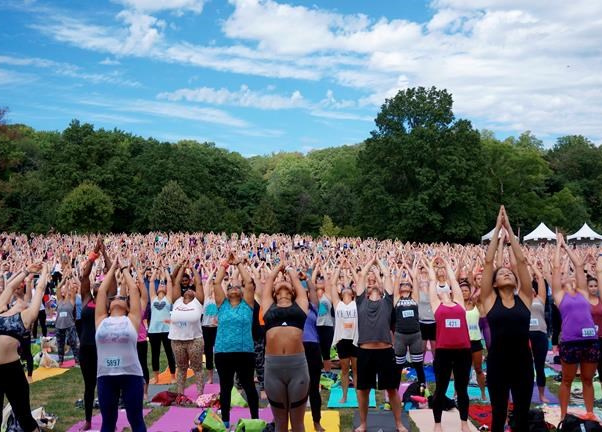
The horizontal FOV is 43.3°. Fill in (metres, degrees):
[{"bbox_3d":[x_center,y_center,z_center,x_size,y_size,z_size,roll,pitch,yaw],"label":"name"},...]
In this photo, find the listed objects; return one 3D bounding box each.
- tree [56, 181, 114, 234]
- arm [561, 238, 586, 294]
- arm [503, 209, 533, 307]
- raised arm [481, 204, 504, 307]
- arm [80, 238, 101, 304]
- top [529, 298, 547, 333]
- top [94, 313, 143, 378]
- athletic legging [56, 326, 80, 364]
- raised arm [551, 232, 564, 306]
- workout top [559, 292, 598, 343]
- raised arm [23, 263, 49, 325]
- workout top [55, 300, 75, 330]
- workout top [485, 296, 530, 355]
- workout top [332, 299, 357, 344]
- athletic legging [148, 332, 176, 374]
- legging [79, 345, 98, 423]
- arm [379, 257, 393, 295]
[{"bbox_3d":[-27.023,-0.815,95.000,7.300,7.000,7.000,0,-3,0],"label":"tree"},{"bbox_3d":[3.093,0.562,8.600,0.190,0.660,0.200,-12,-14,6],"label":"arm"},{"bbox_3d":[1.572,0.301,5.500,0.160,0.720,0.200,-13,-11,3],"label":"arm"},{"bbox_3d":[1.434,0.303,5.675,0.130,0.730,0.170,10,-11,0],"label":"raised arm"},{"bbox_3d":[-2.237,0.590,8.050,0.140,0.680,0.170,6,-16,0],"label":"arm"},{"bbox_3d":[3.106,1.326,10.100,0.360,0.520,0.250,-1,-11,3],"label":"top"},{"bbox_3d":[-1.530,1.094,6.350,0.370,0.520,0.260,0,-15,0],"label":"top"},{"bbox_3d":[-5.094,2.816,16.600,0.500,0.780,0.300,0,-5,3],"label":"athletic legging"},{"bbox_3d":[2.878,0.600,8.500,0.140,0.820,0.170,-1,-16,6],"label":"raised arm"},{"bbox_3d":[3.101,1.132,8.450,0.420,0.560,0.300,-7,-11,6],"label":"workout top"},{"bbox_3d":[-2.138,0.632,6.100,0.160,0.560,0.210,10,-19,11],"label":"raised arm"},{"bbox_3d":[-4.807,2.023,15.400,0.380,0.600,0.260,0,-14,-3],"label":"workout top"},{"bbox_3d":[1.520,0.795,5.550,0.330,0.480,0.250,-1,-16,6],"label":"workout top"},{"bbox_3d":[0.592,1.385,9.850,0.360,0.570,0.270,-1,-10,3],"label":"workout top"},{"bbox_3d":[-2.203,2.155,12.050,0.430,0.700,0.280,0,-3,3],"label":"athletic legging"},{"bbox_3d":[-2.173,1.780,8.050,0.360,0.840,0.270,0,-6,-3],"label":"legging"},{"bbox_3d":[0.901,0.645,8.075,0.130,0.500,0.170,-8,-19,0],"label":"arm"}]

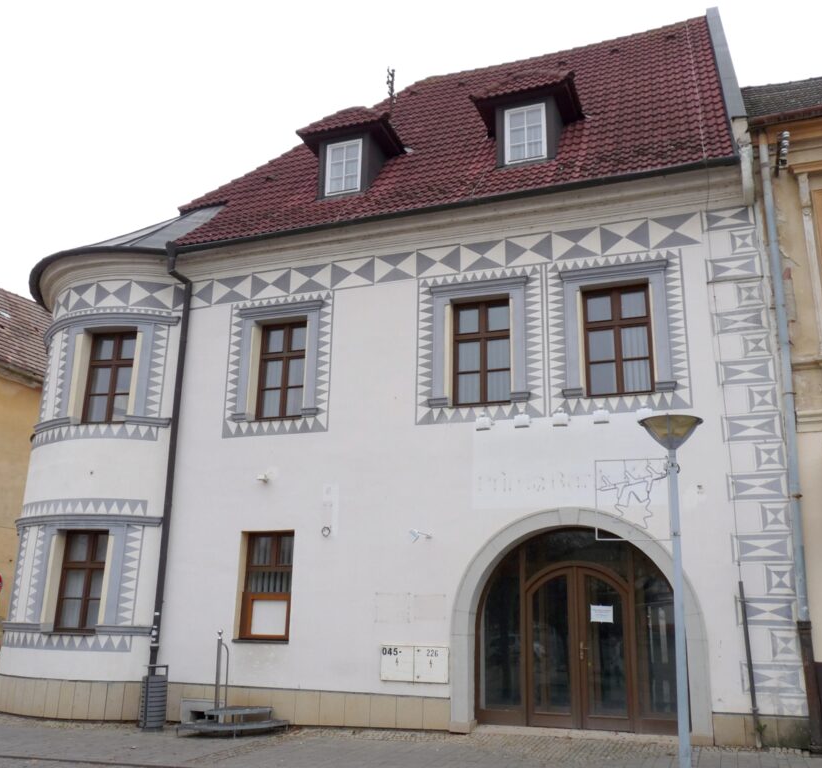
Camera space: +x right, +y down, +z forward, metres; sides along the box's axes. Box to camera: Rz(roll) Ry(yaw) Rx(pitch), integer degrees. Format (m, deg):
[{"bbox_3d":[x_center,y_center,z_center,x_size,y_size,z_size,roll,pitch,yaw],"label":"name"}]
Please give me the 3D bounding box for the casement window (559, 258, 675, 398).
[{"bbox_3d":[3.016,-0.804,11.746,1.610,2.000,0.270,-5,-17,19],"label":"casement window"}]

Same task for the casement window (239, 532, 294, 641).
[{"bbox_3d":[-2.270,3.208,12.684,0.960,1.710,0.200,-5,-17,19],"label":"casement window"}]

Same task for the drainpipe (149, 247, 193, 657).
[{"bbox_3d":[-4.207,1.250,13.500,0.340,7.850,0.500,-5,-17,19],"label":"drainpipe"}]

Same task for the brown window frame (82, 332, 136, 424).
[{"bbox_3d":[-5.401,-0.133,14.259,0.980,1.720,0.200,-3,-16,14],"label":"brown window frame"}]

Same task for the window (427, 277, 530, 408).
[{"bbox_3d":[1.055,-0.647,12.437,1.620,2.000,0.270,-5,-17,19],"label":"window"}]

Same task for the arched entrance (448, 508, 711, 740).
[{"bbox_3d":[2.198,3.221,10.969,3.440,3.020,0.400,-5,-17,19],"label":"arched entrance"}]

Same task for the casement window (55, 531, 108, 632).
[{"bbox_3d":[-5.496,3.294,13.317,0.960,1.680,0.200,-3,-16,14],"label":"casement window"}]

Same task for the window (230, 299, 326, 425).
[{"bbox_3d":[-2.274,-0.371,13.607,1.660,2.020,0.270,-5,-17,19],"label":"window"}]

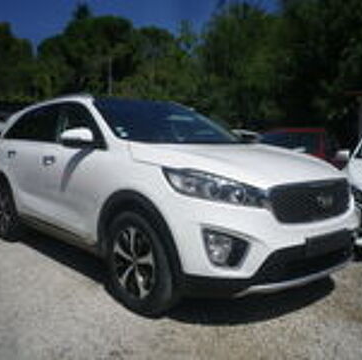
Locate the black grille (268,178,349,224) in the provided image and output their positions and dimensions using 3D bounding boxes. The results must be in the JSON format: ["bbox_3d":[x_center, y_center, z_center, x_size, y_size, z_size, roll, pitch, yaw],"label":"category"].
[{"bbox_3d":[0.907,0.139,2.551,0.970,0.270,0.150,-5,7,-41],"label":"black grille"}]

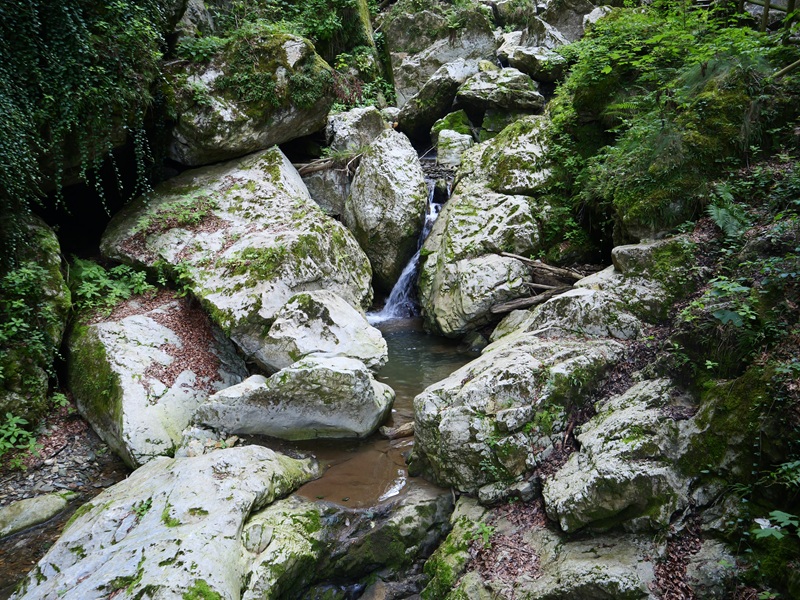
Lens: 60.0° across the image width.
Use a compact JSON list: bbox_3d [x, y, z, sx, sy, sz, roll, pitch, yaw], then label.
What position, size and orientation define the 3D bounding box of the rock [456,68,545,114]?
[{"bbox_3d":[1.959,-4.089,13.600,1.694,0.858,1.300,2,18,5],"label":"rock"}]

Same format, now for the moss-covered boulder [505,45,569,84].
[{"bbox_3d":[2.909,-4.989,14.700,1.281,0.719,1.100,3,18,10],"label":"moss-covered boulder"}]

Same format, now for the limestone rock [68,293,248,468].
[{"bbox_3d":[-2.614,0.837,7.700,1.855,1.665,2.000,-6,19,-17],"label":"limestone rock"}]

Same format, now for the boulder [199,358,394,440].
[{"bbox_3d":[-1.157,1.092,7.750,2.189,0.789,1.000,-2,18,-5],"label":"boulder"}]

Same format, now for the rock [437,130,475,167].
[{"bbox_3d":[1.014,-2.793,12.700,0.686,0.671,0.600,0,18,0],"label":"rock"}]

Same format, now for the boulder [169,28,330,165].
[{"bbox_3d":[-2.374,-3.235,11.200,2.527,2.069,2.100,-3,18,-10],"label":"boulder"}]

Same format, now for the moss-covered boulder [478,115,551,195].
[{"bbox_3d":[1.914,-2.376,11.400,1.202,1.295,1.200,5,19,14],"label":"moss-covered boulder"}]

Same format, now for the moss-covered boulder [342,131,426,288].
[{"bbox_3d":[-0.235,-1.487,11.700,1.303,2.725,1.400,-6,19,-19],"label":"moss-covered boulder"}]

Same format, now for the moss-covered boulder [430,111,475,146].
[{"bbox_3d":[1.004,-3.232,13.300,0.833,0.774,0.750,0,18,0],"label":"moss-covered boulder"}]

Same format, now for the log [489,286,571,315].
[{"bbox_3d":[1.979,-0.019,10.300,1.511,0.150,0.160,-13,22,-24],"label":"log"}]

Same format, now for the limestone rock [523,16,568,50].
[{"bbox_3d":[3.272,-5.968,15.600,0.986,0.748,0.900,6,19,19],"label":"limestone rock"}]

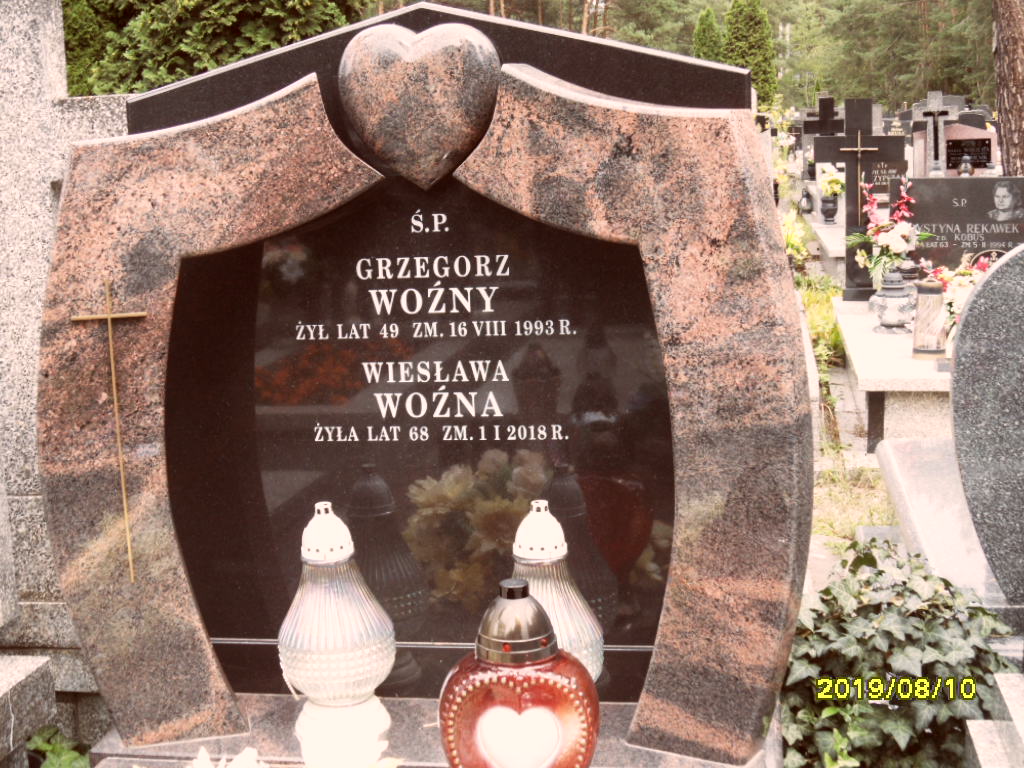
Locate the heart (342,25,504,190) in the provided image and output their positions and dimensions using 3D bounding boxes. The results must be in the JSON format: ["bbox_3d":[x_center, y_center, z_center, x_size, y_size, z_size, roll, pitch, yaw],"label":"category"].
[{"bbox_3d":[-0.127,-0.385,2.046,0.230,0.231,0.089,-1,9,10],"label":"heart"}]

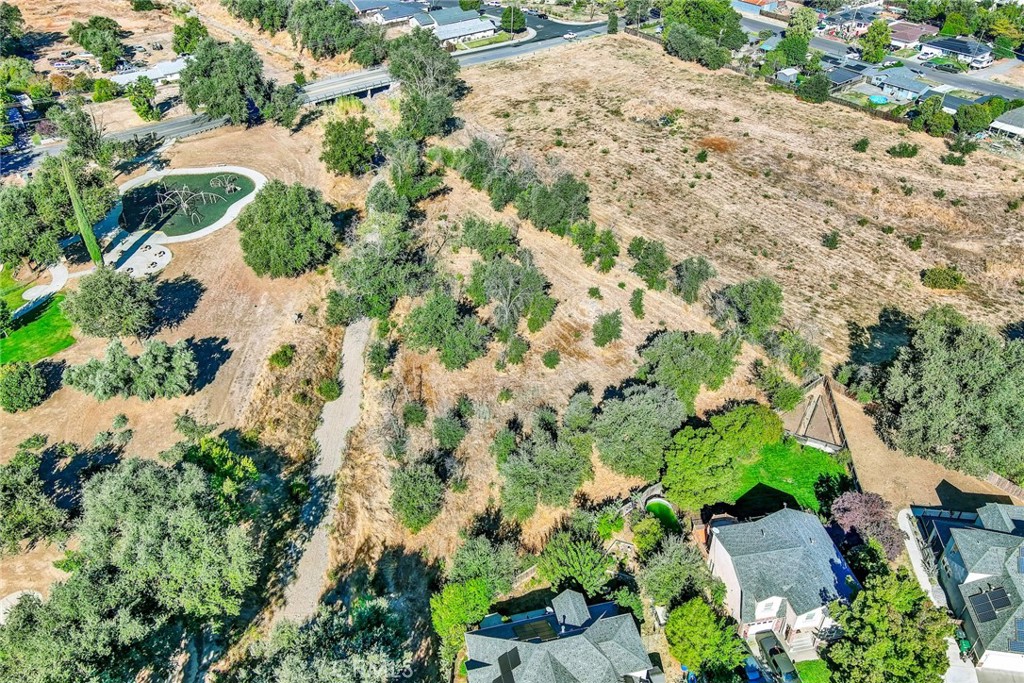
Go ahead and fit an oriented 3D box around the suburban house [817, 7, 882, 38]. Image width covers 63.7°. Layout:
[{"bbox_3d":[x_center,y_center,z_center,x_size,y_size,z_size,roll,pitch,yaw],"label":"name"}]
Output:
[{"bbox_3d":[110.800,-102.973,264.831,15.500,4.900,15.500,-20,40,-26],"label":"suburban house"}]

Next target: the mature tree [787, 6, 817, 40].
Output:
[{"bbox_3d":[86.500,-93.918,246.146,8.600,11.500,8.600,0,35,0],"label":"mature tree"}]

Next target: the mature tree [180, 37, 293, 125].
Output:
[{"bbox_3d":[-62.600,-58.126,188.927,24.000,18.500,24.000,0,35,0],"label":"mature tree"}]

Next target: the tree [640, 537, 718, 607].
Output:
[{"bbox_3d":[18.590,26.490,93.330,8.400,6.800,8.000,0,36,0],"label":"tree"}]

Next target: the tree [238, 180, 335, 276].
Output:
[{"bbox_3d":[-36.000,-16.944,133.164,15.600,15.000,15.600,0,35,0],"label":"tree"}]

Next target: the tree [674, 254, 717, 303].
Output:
[{"bbox_3d":[31.630,-10.690,142.500,6.700,8.500,6.700,0,36,0],"label":"tree"}]

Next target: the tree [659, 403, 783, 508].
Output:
[{"bbox_3d":[26.580,15.130,105.250,14.000,11.000,13.000,0,36,0],"label":"tree"}]

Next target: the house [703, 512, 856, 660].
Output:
[{"bbox_3d":[31.180,26.440,93.920,13.200,7.700,13.200,-7,38,-9],"label":"house"}]

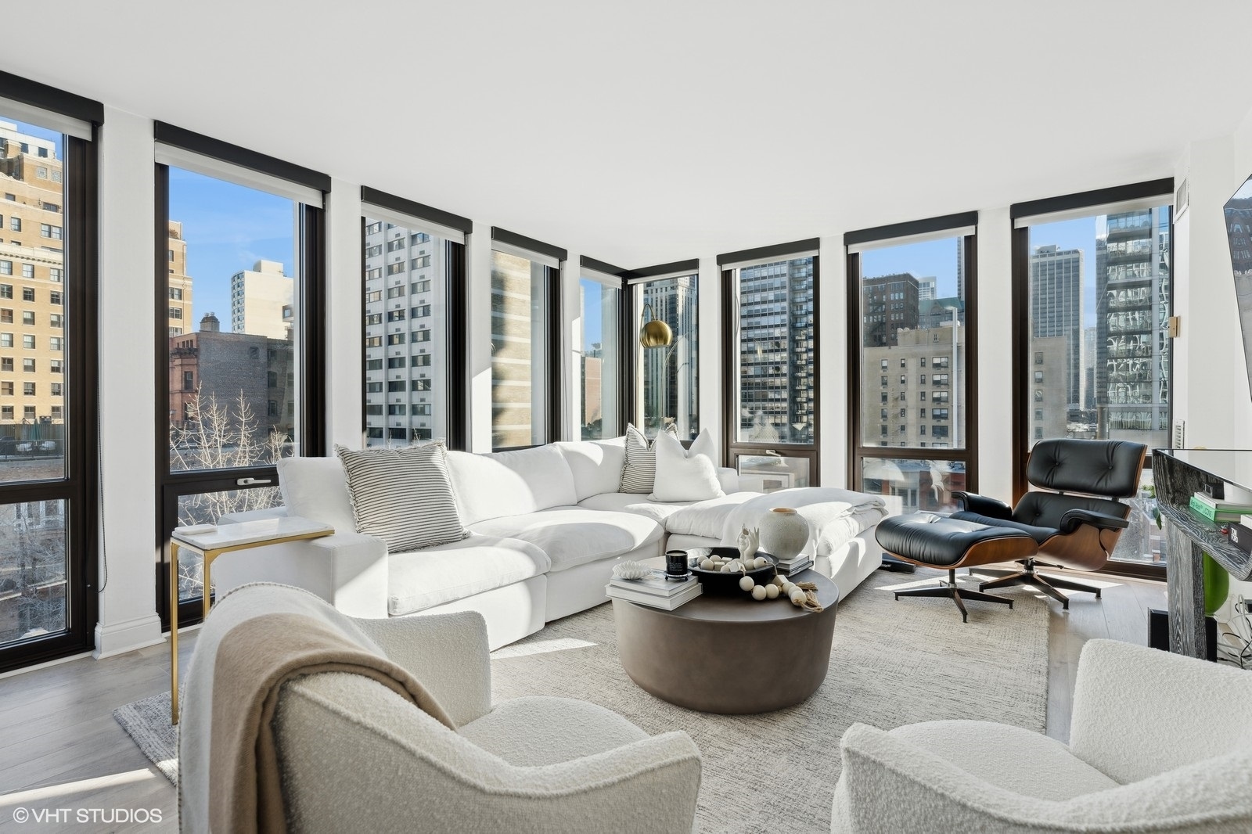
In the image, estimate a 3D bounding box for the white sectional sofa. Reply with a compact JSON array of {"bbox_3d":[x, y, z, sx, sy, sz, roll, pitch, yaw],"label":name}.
[{"bbox_3d":[-0.039,0.597,3.281,2.200,0.810,3.360,1,1,38],"label":"white sectional sofa"}]

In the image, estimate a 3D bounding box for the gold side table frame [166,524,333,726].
[{"bbox_3d":[-1.257,0.704,1.888,0.350,0.635,0.375,1,1,38],"label":"gold side table frame"}]

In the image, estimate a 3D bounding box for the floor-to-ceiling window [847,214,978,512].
[{"bbox_3d":[2.076,-0.191,4.103,0.887,2.380,0.140,1,1,38],"label":"floor-to-ceiling window"}]

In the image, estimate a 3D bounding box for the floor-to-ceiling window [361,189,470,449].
[{"bbox_3d":[-1.351,-0.179,3.597,0.150,2.351,0.728,0,0,39],"label":"floor-to-ceiling window"}]

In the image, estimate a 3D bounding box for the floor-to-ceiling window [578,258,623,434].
[{"bbox_3d":[-0.193,-0.193,5.021,0.150,2.351,0.666,0,0,39],"label":"floor-to-ceiling window"}]

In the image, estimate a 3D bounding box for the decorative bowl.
[{"bbox_3d":[0.436,0.643,2.332,0.382,0.098,0.382,0,0,0],"label":"decorative bowl"}]

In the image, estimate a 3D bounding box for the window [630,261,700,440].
[{"bbox_3d":[0.362,-0.227,5.421,0.804,2.380,0.140,1,1,38],"label":"window"}]

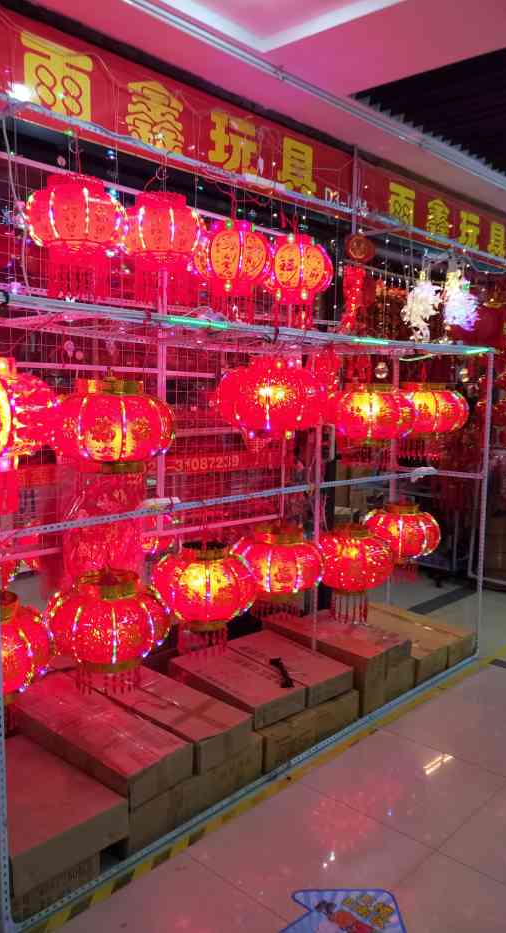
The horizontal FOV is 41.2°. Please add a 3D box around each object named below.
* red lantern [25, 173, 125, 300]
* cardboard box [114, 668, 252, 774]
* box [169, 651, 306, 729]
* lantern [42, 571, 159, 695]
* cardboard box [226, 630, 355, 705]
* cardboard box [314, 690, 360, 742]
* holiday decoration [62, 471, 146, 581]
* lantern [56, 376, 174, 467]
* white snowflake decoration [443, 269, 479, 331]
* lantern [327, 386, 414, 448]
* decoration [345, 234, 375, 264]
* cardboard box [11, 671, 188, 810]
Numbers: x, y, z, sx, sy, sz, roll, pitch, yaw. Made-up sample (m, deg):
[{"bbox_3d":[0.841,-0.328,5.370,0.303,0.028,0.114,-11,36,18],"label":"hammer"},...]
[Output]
[{"bbox_3d":[-0.651,-0.837,2.486,0.355,0.410,0.355,0,6,0],"label":"red lantern"},{"bbox_3d":[-0.420,1.044,2.930,0.860,0.125,0.303,6,9,42],"label":"cardboard box"},{"bbox_3d":[-0.074,0.997,3.095,0.305,0.100,0.627,-4,7,-38],"label":"box"},{"bbox_3d":[-0.550,0.604,2.499,0.418,0.392,0.418,0,6,0],"label":"lantern"},{"bbox_3d":[0.160,0.993,3.333,0.300,0.100,0.610,-5,9,-40],"label":"cardboard box"},{"bbox_3d":[0.200,1.167,3.410,0.339,0.150,0.620,-5,7,-41],"label":"cardboard box"},{"bbox_3d":[-0.615,0.249,2.755,0.220,0.460,0.310,6,8,44],"label":"holiday decoration"},{"bbox_3d":[-0.527,-0.162,2.555,0.451,0.340,0.451,0,6,0],"label":"lantern"},{"bbox_3d":[1.469,-1.183,4.772,0.240,0.430,0.240,-6,9,-44],"label":"white snowflake decoration"},{"bbox_3d":[0.635,-0.271,3.581,0.450,0.340,0.450,0,7,0],"label":"lantern"},{"bbox_3d":[0.623,-1.258,3.907,0.172,0.166,0.129,2,6,20],"label":"decoration"},{"bbox_3d":[-0.653,1.071,2.726,0.910,0.122,0.302,6,9,43],"label":"cardboard box"}]

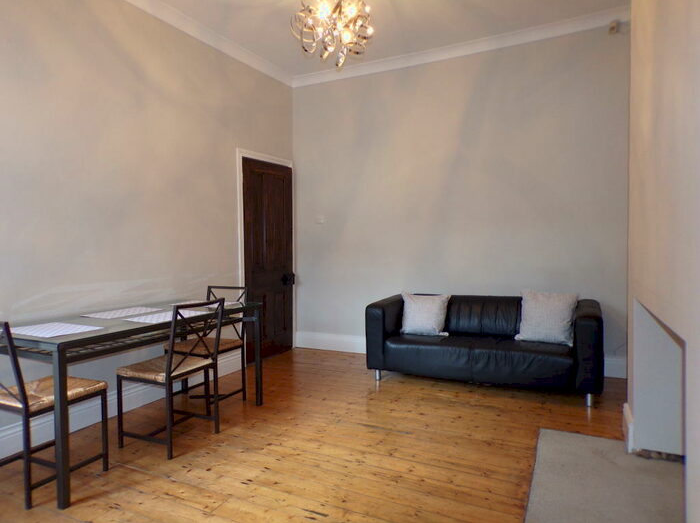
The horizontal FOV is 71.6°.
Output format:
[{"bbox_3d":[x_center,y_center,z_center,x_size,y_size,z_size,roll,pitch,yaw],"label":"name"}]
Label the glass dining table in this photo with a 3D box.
[{"bbox_3d":[-1.303,0.709,3.022,0.744,0.743,1.579,0,2,24],"label":"glass dining table"}]

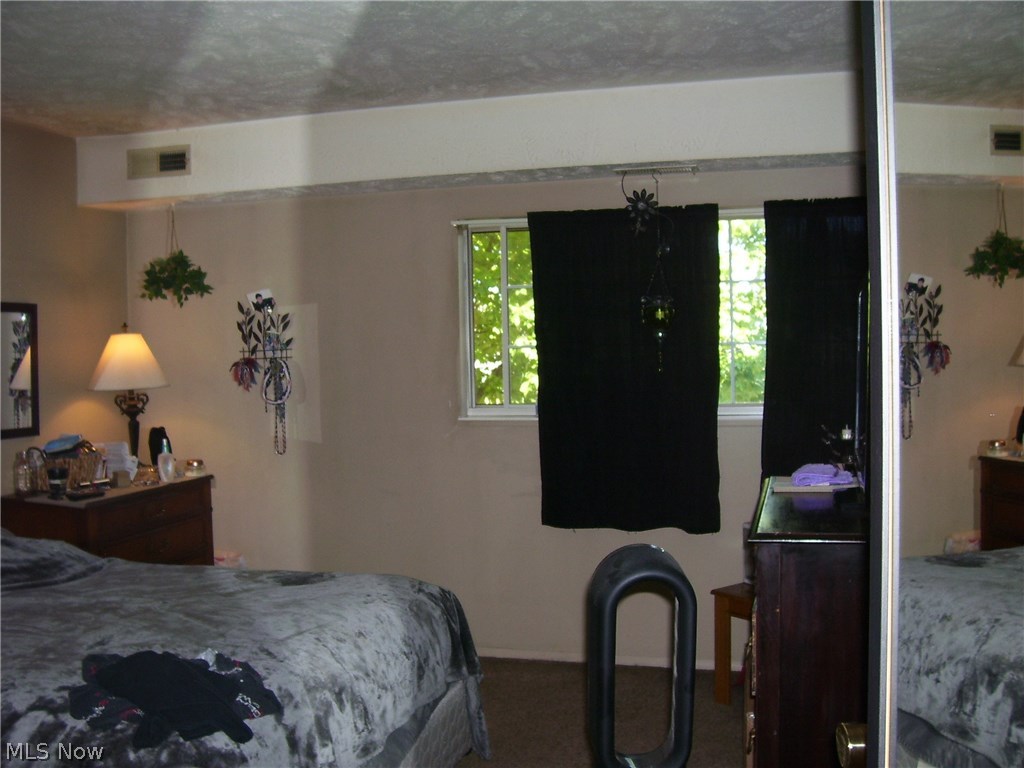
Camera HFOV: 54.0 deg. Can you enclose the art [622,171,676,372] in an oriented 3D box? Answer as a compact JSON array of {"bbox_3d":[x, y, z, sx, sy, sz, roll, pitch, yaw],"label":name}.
[{"bbox_3d":[0.557,-0.450,4.103,0.205,0.810,0.140,-1,3,15],"label":"art"}]

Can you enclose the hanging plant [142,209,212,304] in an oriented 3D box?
[{"bbox_3d":[-1.559,-0.586,4.680,0.315,0.450,0.310,-1,3,15],"label":"hanging plant"}]

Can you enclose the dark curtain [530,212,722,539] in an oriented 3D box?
[{"bbox_3d":[0.474,-0.053,4.261,0.790,1.355,0.075,-1,3,15],"label":"dark curtain"}]

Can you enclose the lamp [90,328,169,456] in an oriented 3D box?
[{"bbox_3d":[-1.749,0.085,4.583,0.345,0.720,0.345,-1,3,15],"label":"lamp"}]

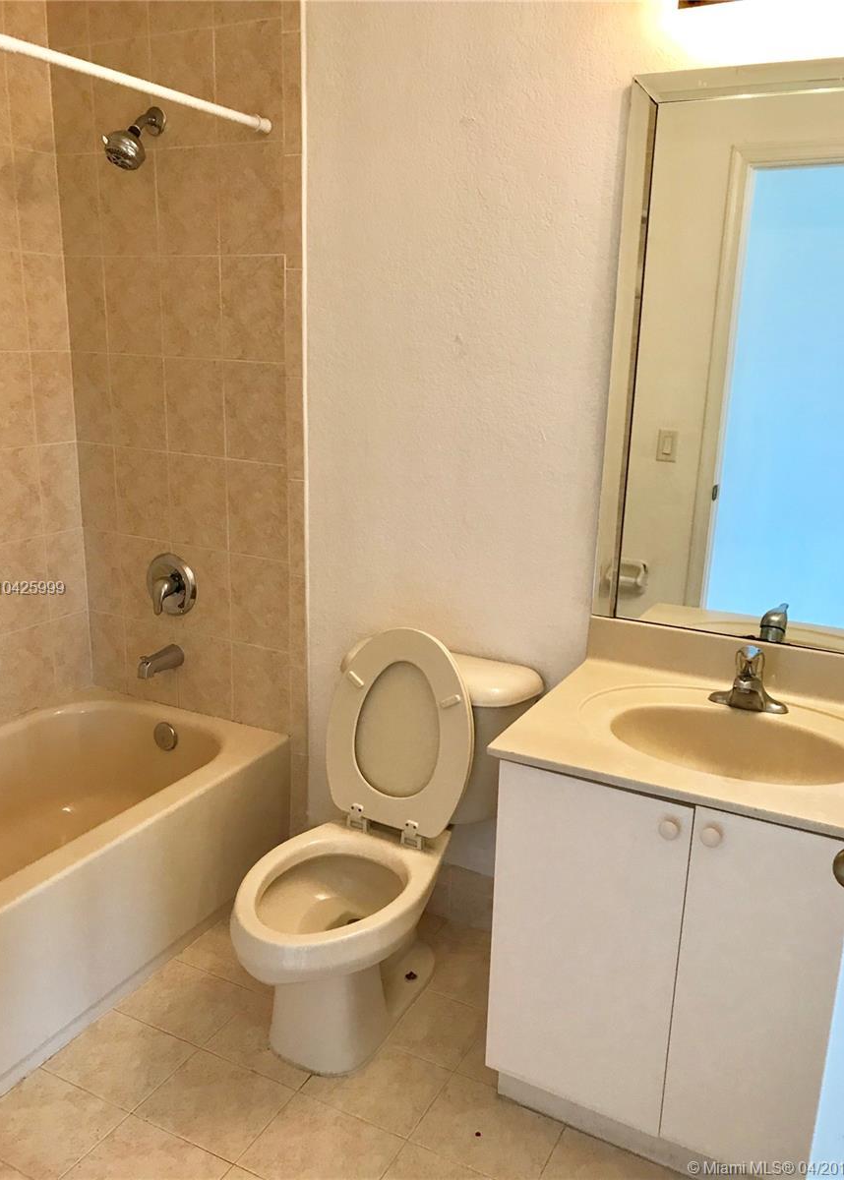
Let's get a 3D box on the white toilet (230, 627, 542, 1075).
[{"bbox_3d":[-0.109,0.560,2.150,0.515,0.860,0.750,9,17,26],"label":"white toilet"}]

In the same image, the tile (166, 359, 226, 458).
[{"bbox_3d":[-0.610,-0.494,2.579,0.198,0.255,0.010,9,17,26],"label":"tile"}]

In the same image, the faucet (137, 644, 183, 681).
[{"bbox_3d":[-0.763,0.210,2.774,0.060,0.072,0.138,9,17,26],"label":"faucet"}]

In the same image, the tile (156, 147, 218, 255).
[{"bbox_3d":[-0.589,-0.980,2.416,0.198,0.254,0.012,10,18,26],"label":"tile"}]

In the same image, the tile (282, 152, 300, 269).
[{"bbox_3d":[-0.307,-0.910,2.308,0.049,0.255,0.010,9,17,26],"label":"tile"}]

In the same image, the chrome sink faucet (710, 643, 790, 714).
[{"bbox_3d":[0.667,0.173,1.949,0.157,0.152,0.130,9,17,26],"label":"chrome sink faucet"}]

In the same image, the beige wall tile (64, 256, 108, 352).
[{"bbox_3d":[-0.934,-0.795,2.668,0.148,0.257,0.010,9,17,26],"label":"beige wall tile"}]

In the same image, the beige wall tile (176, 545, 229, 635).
[{"bbox_3d":[-0.623,0.003,2.710,0.201,0.257,0.010,9,17,26],"label":"beige wall tile"}]

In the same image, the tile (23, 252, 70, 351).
[{"bbox_3d":[-1.045,-0.794,2.653,0.010,0.258,0.144,9,17,26],"label":"tile"}]

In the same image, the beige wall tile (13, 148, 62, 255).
[{"bbox_3d":[-1.032,-1.038,2.568,0.010,0.257,0.143,9,17,26],"label":"beige wall tile"}]

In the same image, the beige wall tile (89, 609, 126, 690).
[{"bbox_3d":[-0.958,0.185,2.932,0.146,0.240,0.012,10,18,26],"label":"beige wall tile"}]

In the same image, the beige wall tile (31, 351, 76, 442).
[{"bbox_3d":[-1.042,-0.540,2.692,0.012,0.254,0.139,10,18,26],"label":"beige wall tile"}]

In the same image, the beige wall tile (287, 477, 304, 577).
[{"bbox_3d":[-0.323,-0.157,2.494,0.052,0.255,0.012,10,18,26],"label":"beige wall tile"}]

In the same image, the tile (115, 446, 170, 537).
[{"bbox_3d":[-0.800,-0.274,2.748,0.200,0.258,0.010,9,17,26],"label":"tile"}]

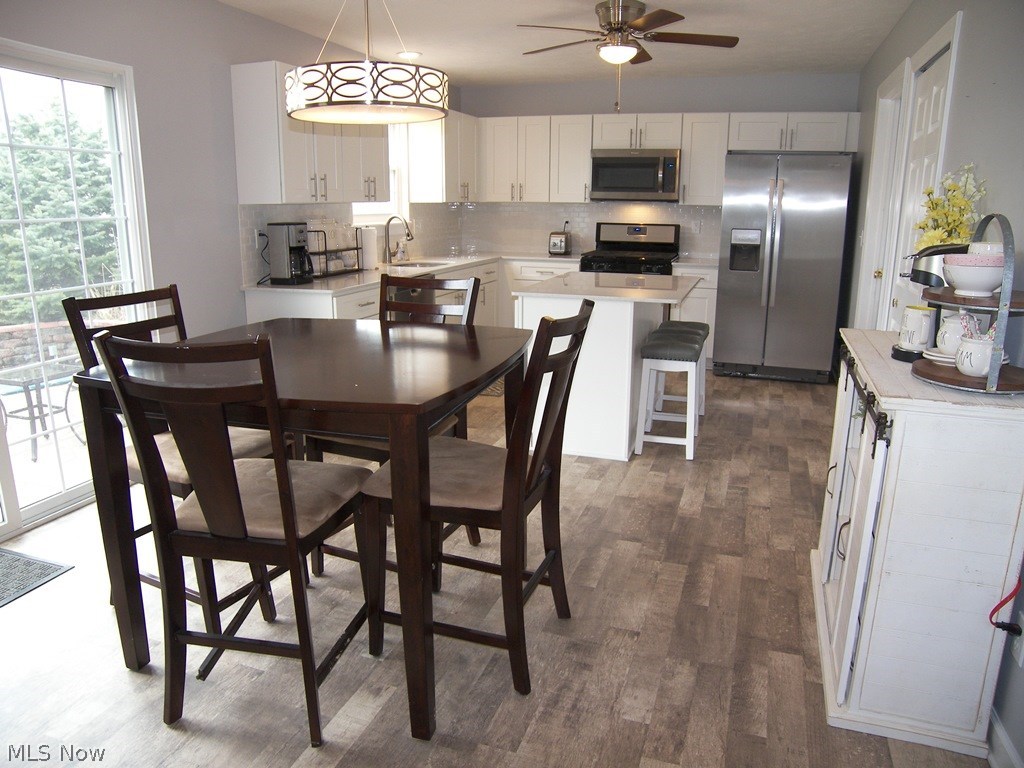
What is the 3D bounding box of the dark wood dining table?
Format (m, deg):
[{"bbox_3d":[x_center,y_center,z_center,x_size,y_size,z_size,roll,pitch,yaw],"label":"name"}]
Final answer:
[{"bbox_3d":[-0.578,0.341,2.404,1.129,0.931,1.129,4,15,15],"label":"dark wood dining table"}]

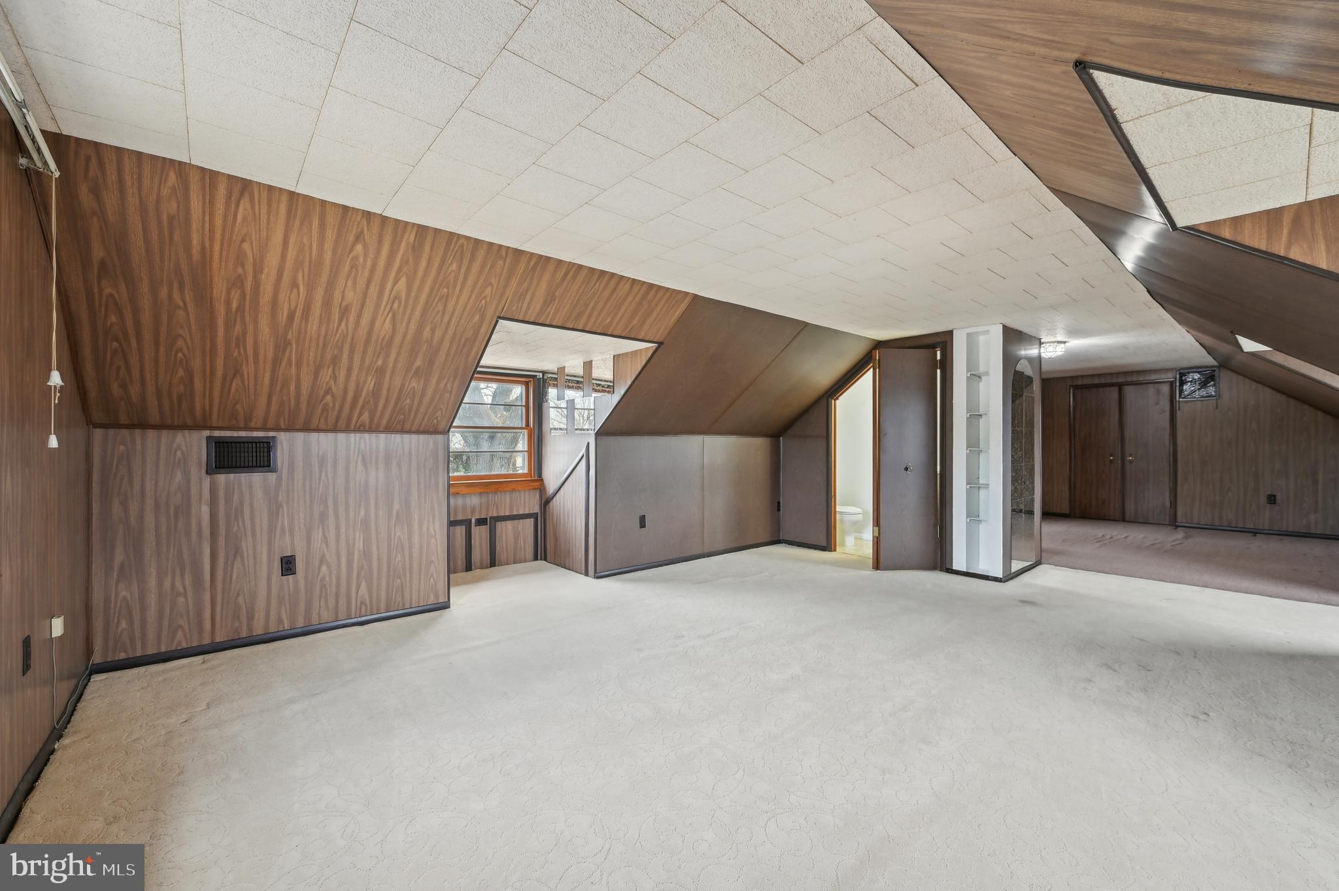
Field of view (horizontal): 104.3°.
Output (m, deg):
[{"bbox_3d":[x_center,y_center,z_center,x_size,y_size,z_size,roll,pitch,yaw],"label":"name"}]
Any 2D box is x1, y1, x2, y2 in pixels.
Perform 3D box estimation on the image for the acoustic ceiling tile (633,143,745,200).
[{"bbox_3d":[0.070,-1.008,1.915,0.306,0.018,0.304,0,0,-41],"label":"acoustic ceiling tile"}]

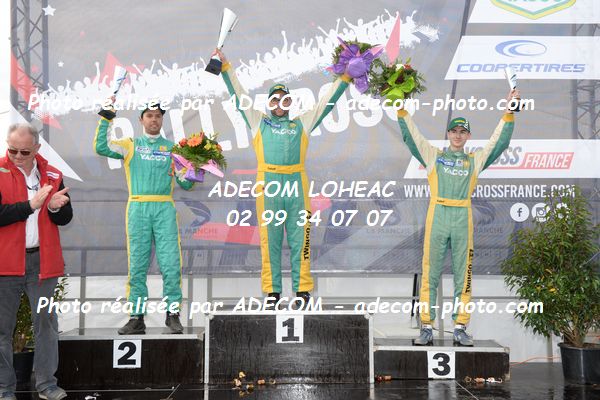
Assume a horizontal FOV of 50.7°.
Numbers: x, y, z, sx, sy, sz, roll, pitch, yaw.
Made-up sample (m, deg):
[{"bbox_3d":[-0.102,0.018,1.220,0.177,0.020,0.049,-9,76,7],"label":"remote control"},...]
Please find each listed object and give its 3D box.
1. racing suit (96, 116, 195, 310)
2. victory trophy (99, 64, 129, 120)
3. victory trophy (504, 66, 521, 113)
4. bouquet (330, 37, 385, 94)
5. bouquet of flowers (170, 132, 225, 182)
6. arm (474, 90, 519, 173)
[{"bbox_3d":[-1.181,0.117,4.780,0.740,1.490,0.420,0,-2,-12],"label":"racing suit"},{"bbox_3d":[-1.399,-0.806,4.750,0.125,0.390,0.120,17,-2,-11],"label":"victory trophy"},{"bbox_3d":[1.594,-0.829,4.750,0.100,0.350,0.100,-9,-2,11],"label":"victory trophy"},{"bbox_3d":[0.437,-1.065,4.980,0.420,0.420,0.380,0,-1,0],"label":"bouquet"},{"bbox_3d":[-0.741,-0.310,4.620,0.400,0.360,0.350,0,-2,-11],"label":"bouquet of flowers"},{"bbox_3d":[1.485,-0.514,4.750,0.230,0.630,0.190,21,-2,5],"label":"arm"}]

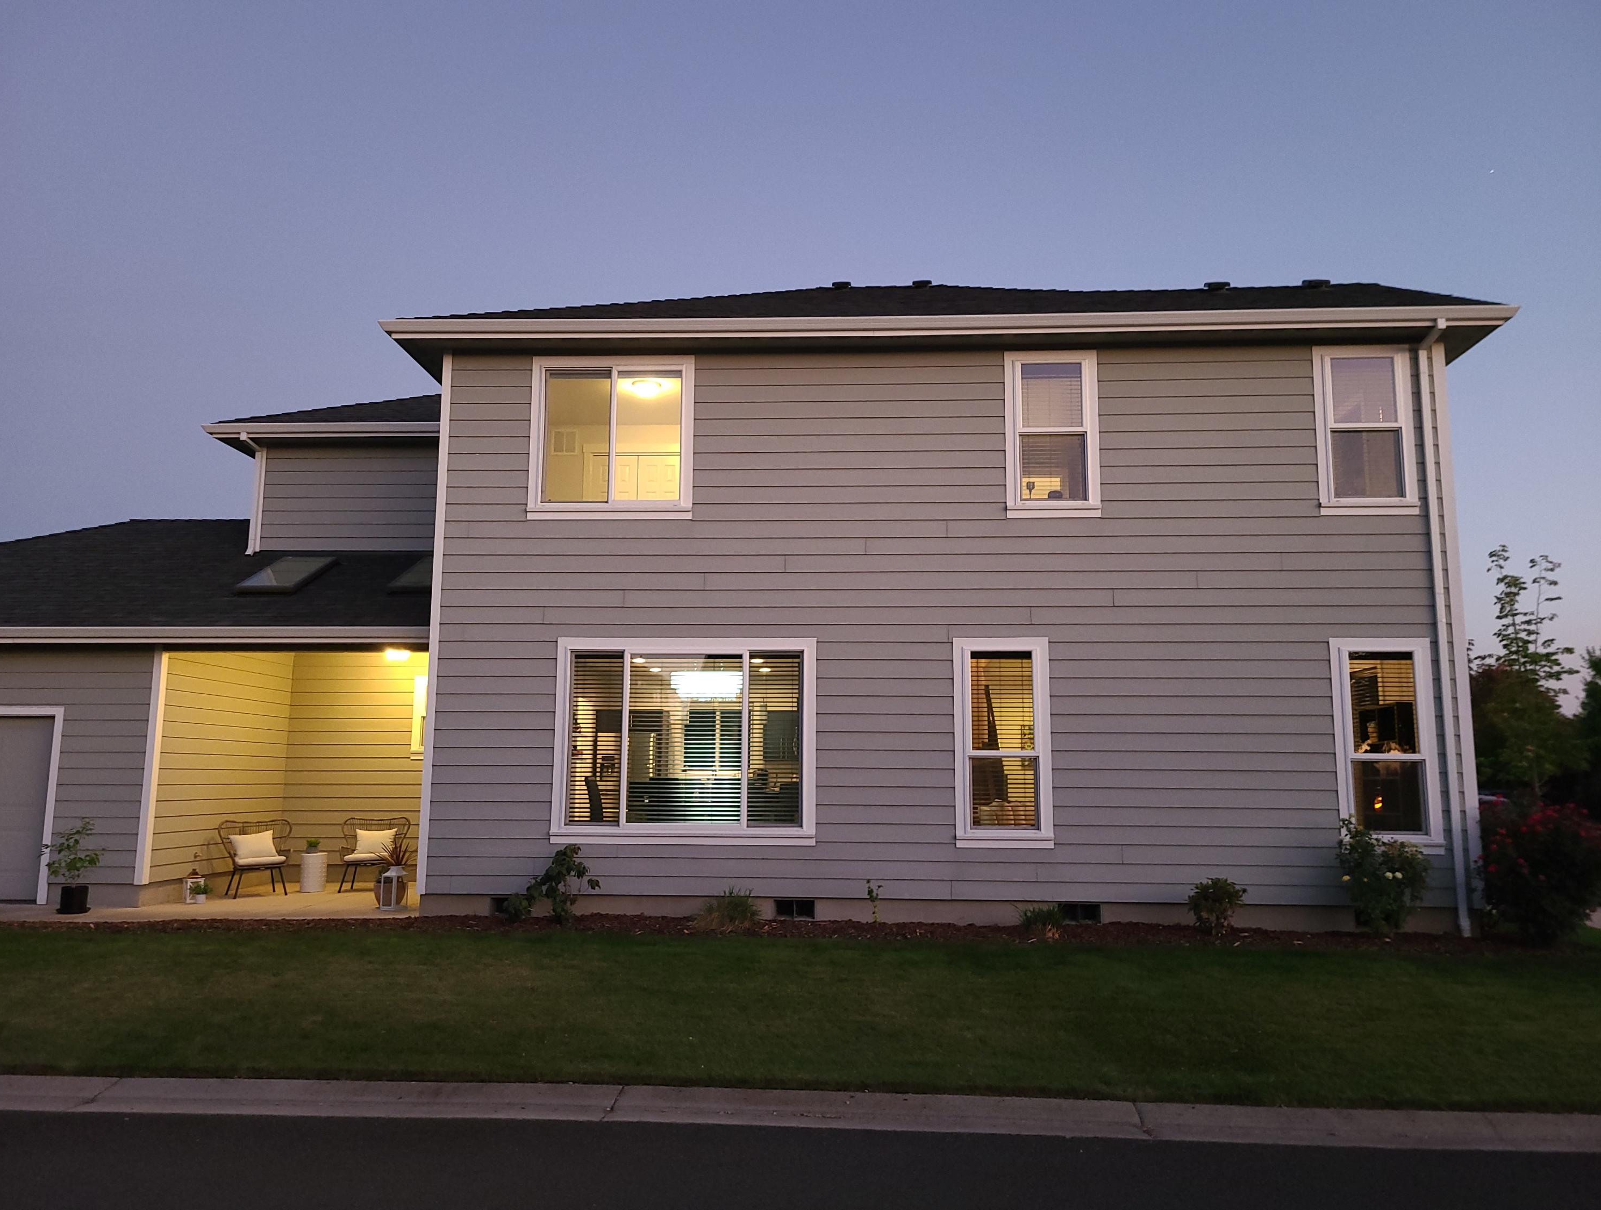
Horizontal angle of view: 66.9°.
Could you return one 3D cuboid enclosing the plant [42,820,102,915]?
[{"bbox_3d":[-7.785,2.799,12.949,0.634,0.959,0.580,0,-9,3],"label":"plant"}]

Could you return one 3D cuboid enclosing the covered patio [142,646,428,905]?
[{"bbox_3d":[-5.457,2.104,14.810,3.550,2.860,3.410,0,-9,3],"label":"covered patio"}]

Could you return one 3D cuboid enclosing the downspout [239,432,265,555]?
[{"bbox_3d":[-7.289,-1.462,15.931,0.140,1.500,0.520,0,-9,3],"label":"downspout"}]

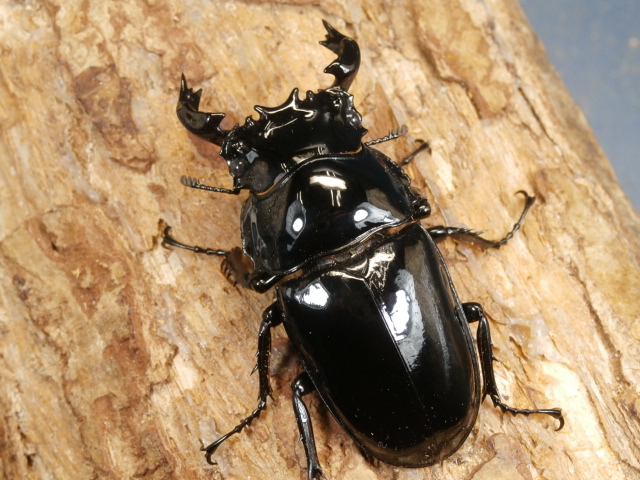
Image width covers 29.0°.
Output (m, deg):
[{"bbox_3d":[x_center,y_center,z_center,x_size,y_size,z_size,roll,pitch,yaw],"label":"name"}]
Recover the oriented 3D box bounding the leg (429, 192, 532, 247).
[{"bbox_3d":[0.022,-0.002,0.163,0.019,0.006,0.006,-31,63,-20],"label":"leg"}]

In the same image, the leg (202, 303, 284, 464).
[{"bbox_3d":[-0.008,0.017,0.149,0.004,0.008,0.022,21,58,11],"label":"leg"}]

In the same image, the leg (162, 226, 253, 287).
[{"bbox_3d":[-0.013,0.002,0.160,0.017,0.006,0.004,29,60,16],"label":"leg"}]

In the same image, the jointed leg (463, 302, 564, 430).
[{"bbox_3d":[0.022,0.016,0.151,0.006,0.008,0.019,-38,65,-23],"label":"jointed leg"}]

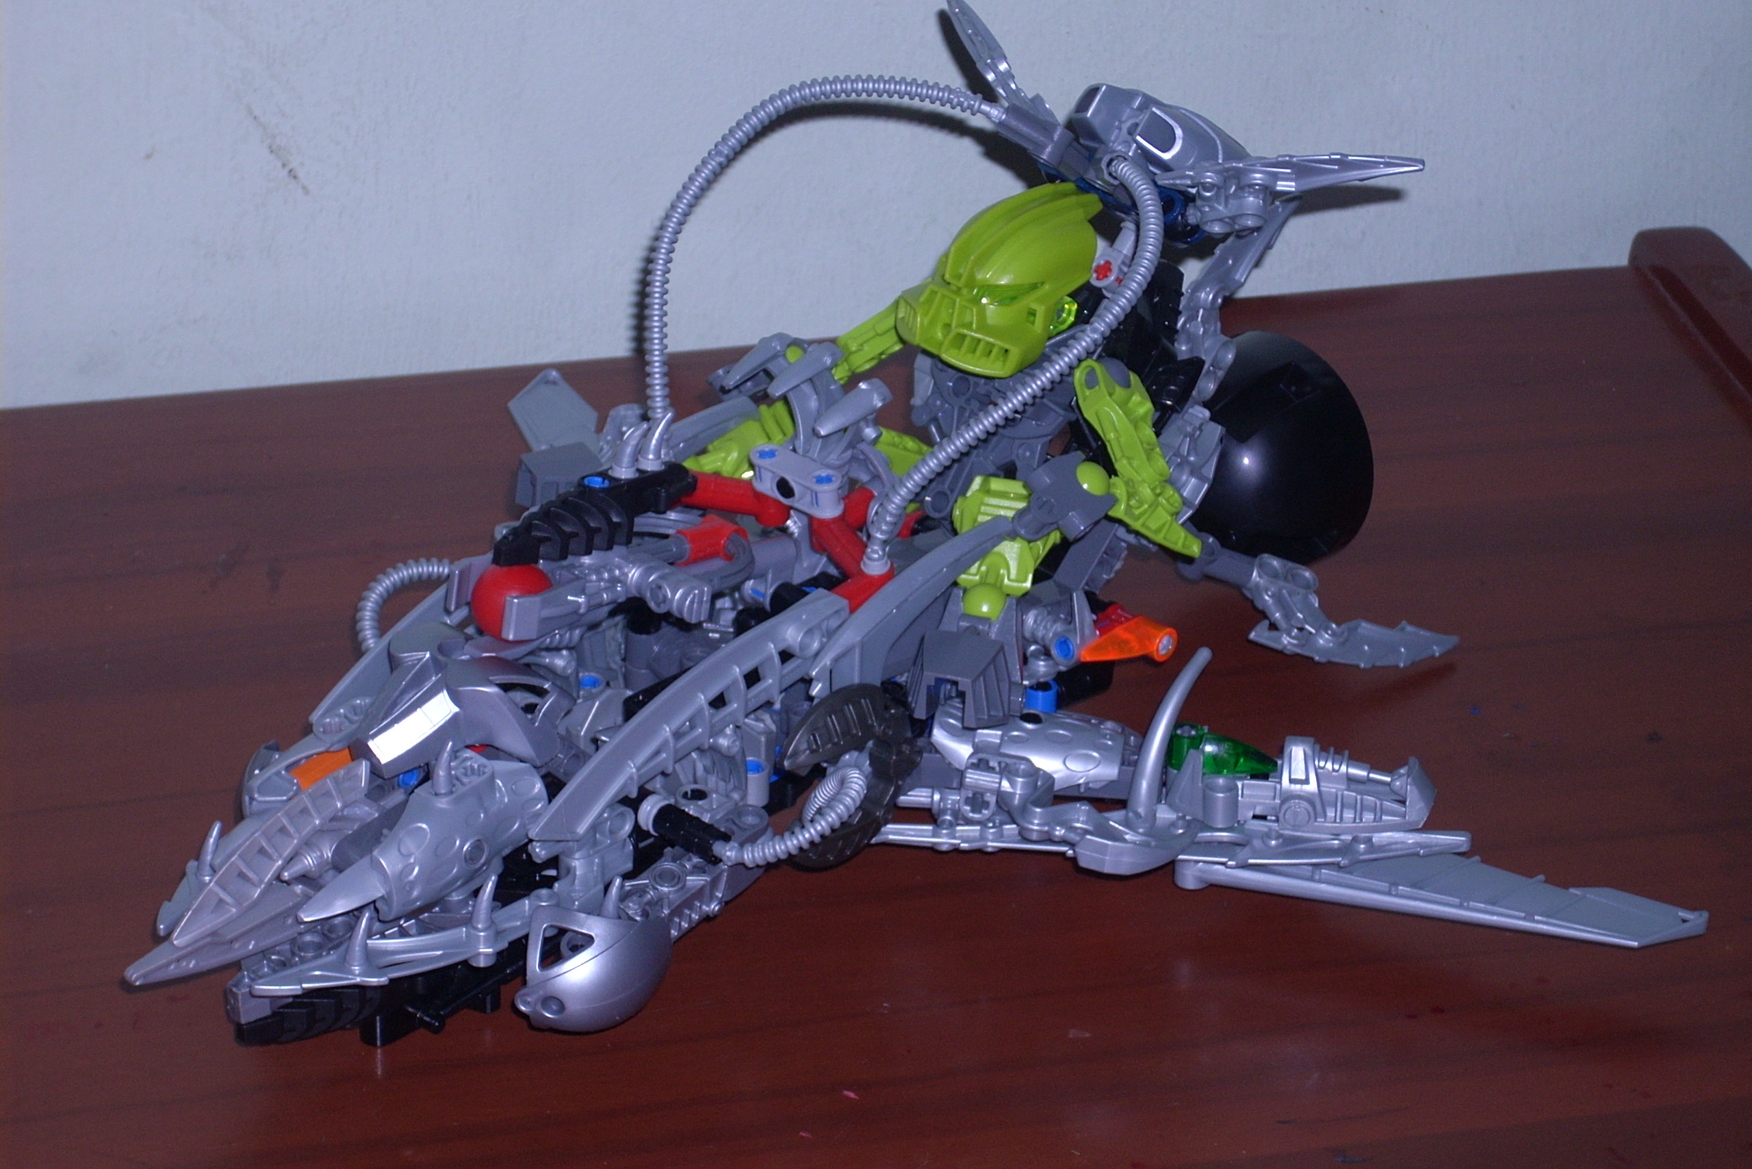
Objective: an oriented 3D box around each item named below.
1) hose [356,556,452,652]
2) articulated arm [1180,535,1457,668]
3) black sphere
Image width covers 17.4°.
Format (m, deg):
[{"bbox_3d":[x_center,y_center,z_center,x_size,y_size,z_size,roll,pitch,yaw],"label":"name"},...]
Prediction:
[{"bbox_3d":[-0.102,0.005,1.240,0.022,0.016,0.030,23,34,39],"label":"hose"},{"bbox_3d":[0.098,0.004,1.270,0.060,0.024,0.021,5,27,9],"label":"articulated arm"},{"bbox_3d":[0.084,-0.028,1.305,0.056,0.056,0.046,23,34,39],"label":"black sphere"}]

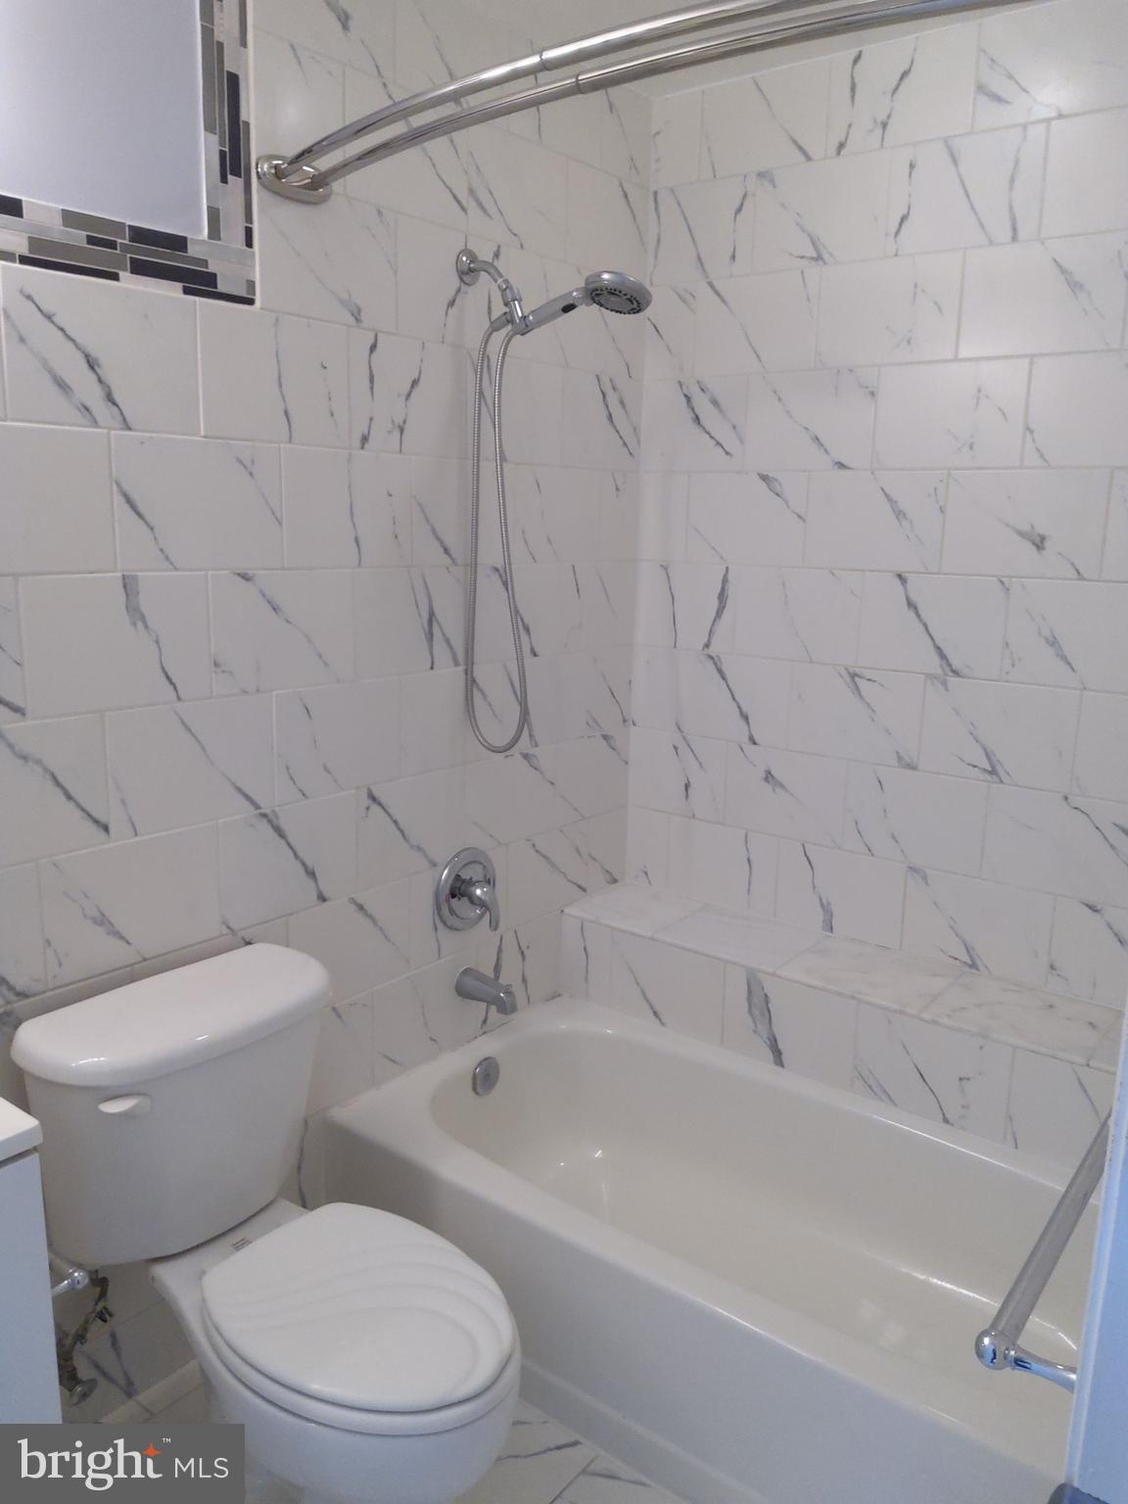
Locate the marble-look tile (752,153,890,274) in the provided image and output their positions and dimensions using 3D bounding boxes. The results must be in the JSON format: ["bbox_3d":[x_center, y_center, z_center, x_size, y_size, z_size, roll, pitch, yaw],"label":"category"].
[{"bbox_3d":[0.527,-1.109,2.328,0.300,0.200,0.010,10,15,37],"label":"marble-look tile"}]

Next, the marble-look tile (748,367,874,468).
[{"bbox_3d":[0.526,-0.706,2.417,0.299,0.203,0.010,10,15,37],"label":"marble-look tile"}]

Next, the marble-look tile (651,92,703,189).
[{"bbox_3d":[0.254,-1.354,2.499,0.123,0.185,0.010,10,15,37],"label":"marble-look tile"}]

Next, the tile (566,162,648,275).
[{"bbox_3d":[0.098,-1.152,2.480,0.010,0.204,0.302,10,15,37],"label":"tile"}]

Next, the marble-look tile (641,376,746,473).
[{"bbox_3d":[0.297,-0.745,2.574,0.269,0.202,0.010,10,15,37],"label":"marble-look tile"}]

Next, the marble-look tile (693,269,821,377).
[{"bbox_3d":[0.413,-0.924,2.448,0.299,0.202,0.010,10,15,37],"label":"marble-look tile"}]

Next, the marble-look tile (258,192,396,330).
[{"bbox_3d":[-0.394,-0.820,1.881,0.010,0.201,0.296,10,15,37],"label":"marble-look tile"}]

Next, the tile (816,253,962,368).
[{"bbox_3d":[0.650,-0.881,2.268,0.299,0.202,0.010,10,15,37],"label":"tile"}]

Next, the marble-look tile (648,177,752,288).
[{"bbox_3d":[0.303,-1.145,2.495,0.260,0.202,0.010,10,15,37],"label":"marble-look tile"}]

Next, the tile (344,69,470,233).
[{"bbox_3d":[-0.276,-1.058,2.004,0.010,0.203,0.301,10,15,37],"label":"tile"}]

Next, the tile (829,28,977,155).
[{"bbox_3d":[0.657,-1.272,2.189,0.299,0.184,0.010,10,15,37],"label":"tile"}]

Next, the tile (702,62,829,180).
[{"bbox_3d":[0.420,-1.321,2.373,0.300,0.184,0.010,10,15,37],"label":"tile"}]

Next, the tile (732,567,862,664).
[{"bbox_3d":[0.512,-0.302,2.478,0.299,0.201,0.010,10,15,37],"label":"tile"}]

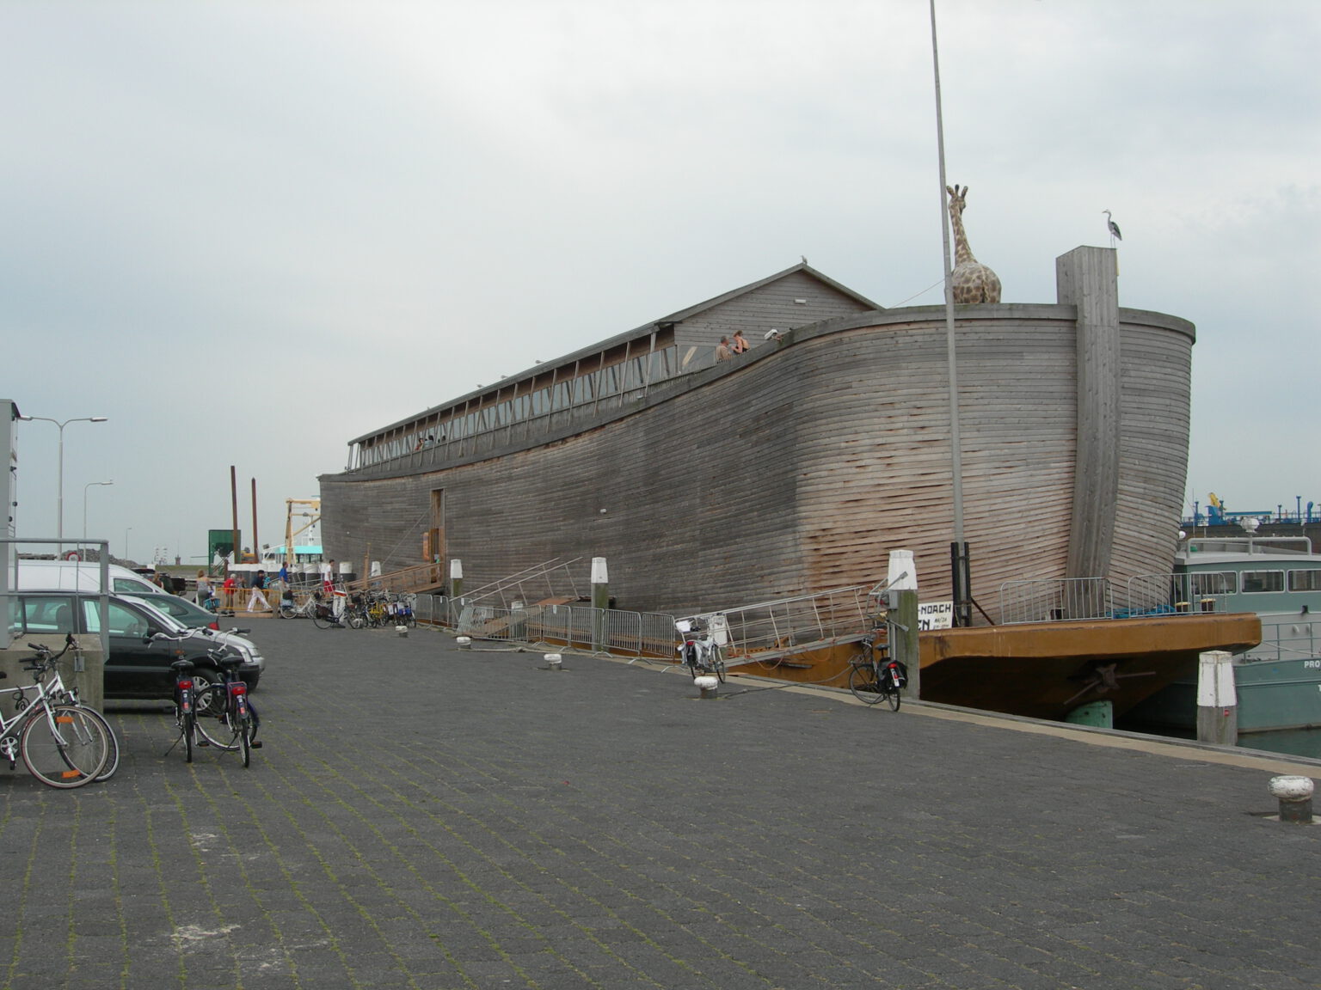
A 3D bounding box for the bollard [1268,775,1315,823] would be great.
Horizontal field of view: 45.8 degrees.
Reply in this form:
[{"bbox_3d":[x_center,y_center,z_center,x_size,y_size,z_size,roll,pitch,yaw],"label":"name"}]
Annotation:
[{"bbox_3d":[4.551,2.195,11.303,0.330,0.325,0.330,0,-3,0],"label":"bollard"}]

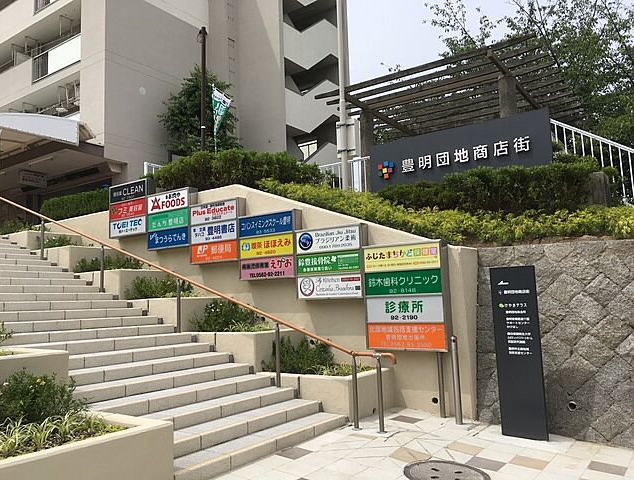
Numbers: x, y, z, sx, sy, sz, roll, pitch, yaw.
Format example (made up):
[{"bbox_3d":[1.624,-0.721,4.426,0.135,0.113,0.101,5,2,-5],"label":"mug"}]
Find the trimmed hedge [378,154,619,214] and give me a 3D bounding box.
[{"bbox_3d":[2.773,-0.676,8.878,3.730,0.770,0.800,-6,-8,34],"label":"trimmed hedge"}]

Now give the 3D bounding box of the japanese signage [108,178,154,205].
[{"bbox_3d":[-3.592,-0.920,10.450,1.110,0.341,0.217,-6,-8,34],"label":"japanese signage"}]

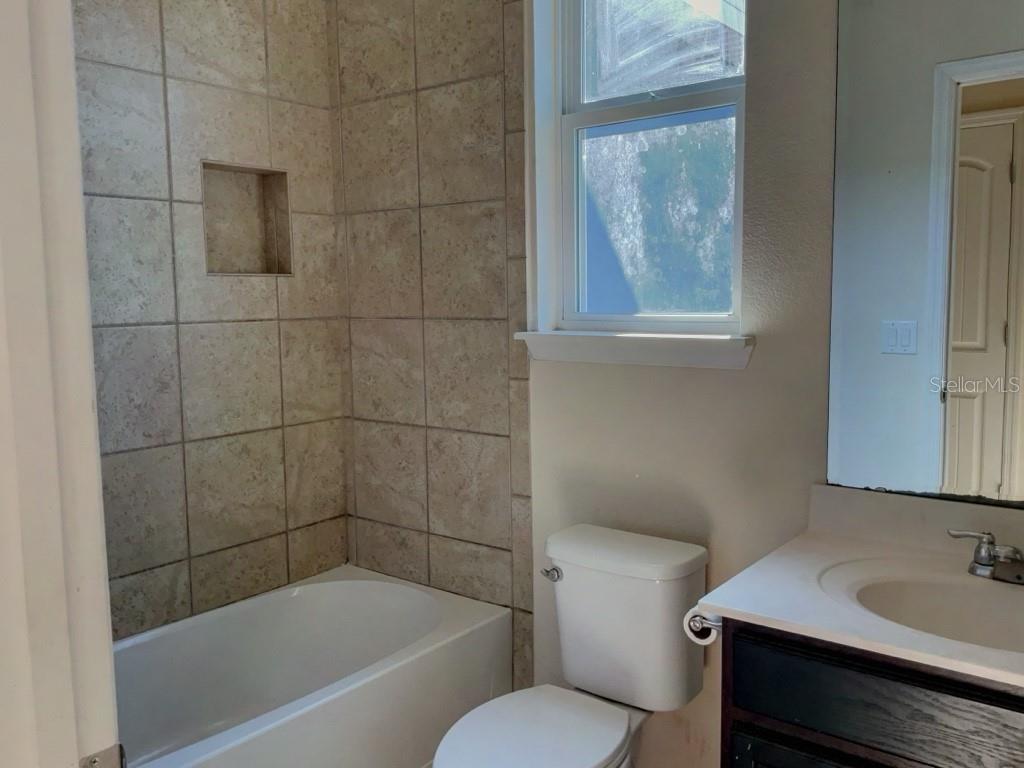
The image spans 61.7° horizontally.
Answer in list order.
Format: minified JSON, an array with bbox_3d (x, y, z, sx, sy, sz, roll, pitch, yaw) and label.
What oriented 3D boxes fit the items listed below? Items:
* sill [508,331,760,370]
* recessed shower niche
[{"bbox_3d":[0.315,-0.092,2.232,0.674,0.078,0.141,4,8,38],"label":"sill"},{"bbox_3d":[-0.840,-0.497,2.641,0.106,0.325,0.304,4,8,38],"label":"recessed shower niche"}]

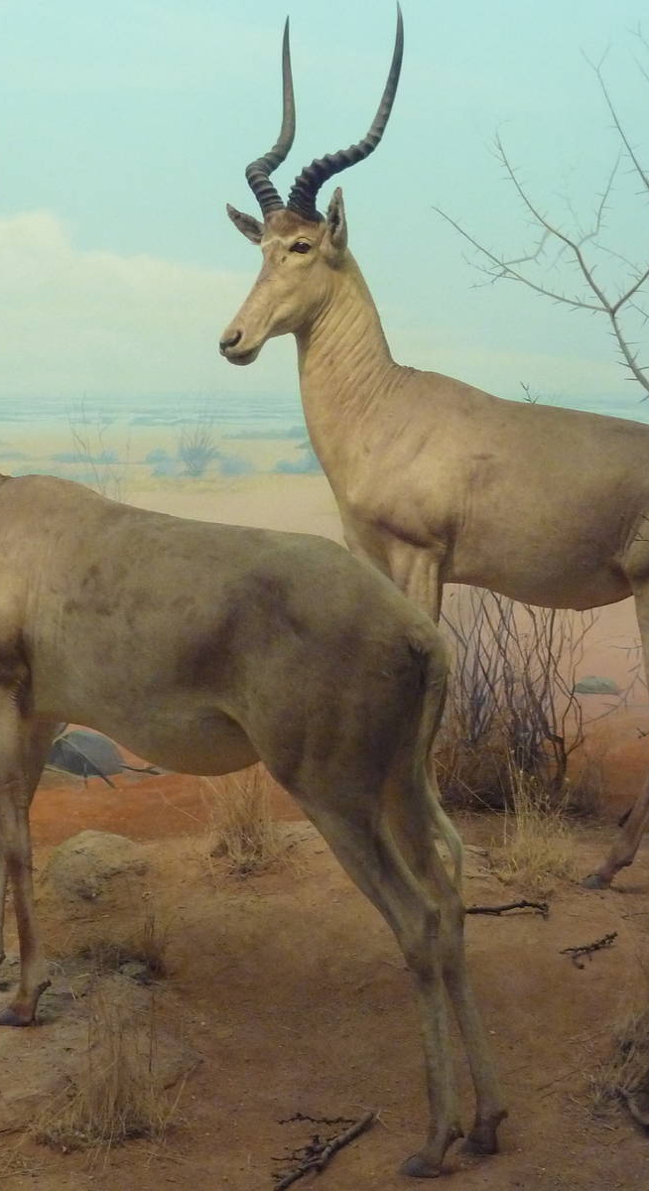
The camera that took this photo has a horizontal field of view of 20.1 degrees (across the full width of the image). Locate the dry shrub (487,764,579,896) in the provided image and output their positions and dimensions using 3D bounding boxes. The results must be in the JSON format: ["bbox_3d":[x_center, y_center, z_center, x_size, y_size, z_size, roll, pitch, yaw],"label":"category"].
[{"bbox_3d":[0.511,0.577,4.500,0.220,0.300,0.220,0,7,0],"label":"dry shrub"}]

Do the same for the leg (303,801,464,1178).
[{"bbox_3d":[0.099,0.667,3.150,0.260,0.620,0.100,4,7,37],"label":"leg"}]

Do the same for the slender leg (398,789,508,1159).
[{"bbox_3d":[0.225,0.658,3.230,0.180,0.620,0.100,4,7,37],"label":"slender leg"}]

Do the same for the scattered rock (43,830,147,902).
[{"bbox_3d":[-0.555,0.654,4.450,0.245,0.150,0.200,0,6,0],"label":"scattered rock"}]

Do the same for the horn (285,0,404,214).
[{"bbox_3d":[0.049,-1.165,4.420,0.240,0.520,0.190,-6,9,-45],"label":"horn"}]

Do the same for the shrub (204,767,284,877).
[{"bbox_3d":[-0.184,0.516,4.250,0.185,0.265,0.170,0,6,0],"label":"shrub"}]

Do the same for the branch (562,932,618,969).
[{"bbox_3d":[0.569,0.761,3.930,0.130,0.042,0.095,-2,7,-19],"label":"branch"}]

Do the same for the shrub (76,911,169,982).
[{"bbox_3d":[-0.428,0.749,3.920,0.190,0.120,0.150,0,6,0],"label":"shrub"}]

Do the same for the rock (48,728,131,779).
[{"bbox_3d":[-0.700,0.461,5.350,0.270,0.140,0.180,0,7,0],"label":"rock"}]

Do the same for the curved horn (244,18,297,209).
[{"bbox_3d":[-0.132,-1.154,4.450,0.120,0.450,0.220,0,6,0],"label":"curved horn"}]

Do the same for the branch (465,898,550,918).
[{"bbox_3d":[0.428,0.734,4.300,0.200,0.035,0.070,0,6,0],"label":"branch"}]

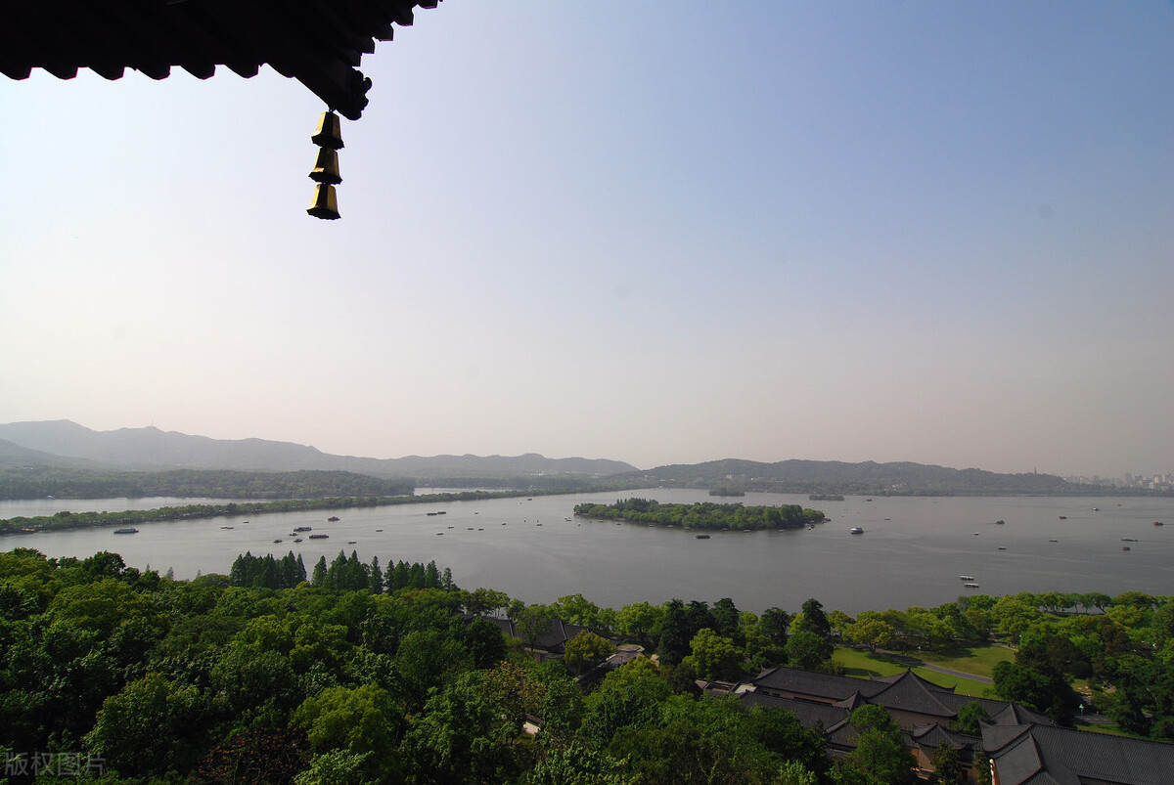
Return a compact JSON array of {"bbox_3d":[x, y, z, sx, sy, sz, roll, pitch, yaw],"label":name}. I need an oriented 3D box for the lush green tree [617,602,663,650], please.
[{"bbox_3d":[19.490,86.641,219.149,16.713,16.249,16.713,0,-8,0],"label":"lush green tree"}]

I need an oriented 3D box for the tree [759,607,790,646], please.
[{"bbox_3d":[68.840,86.500,214.780,11.170,15.680,11.170,0,-9,0],"label":"tree"}]

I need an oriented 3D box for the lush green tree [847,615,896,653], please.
[{"bbox_3d":[101.670,87.420,210.920,16.670,12.700,16.670,0,-9,0],"label":"lush green tree"}]

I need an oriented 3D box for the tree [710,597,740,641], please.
[{"bbox_3d":[50.940,85.260,216.230,11.370,18.550,11.370,0,-9,0],"label":"tree"}]

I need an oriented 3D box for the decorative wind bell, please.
[{"bbox_3d":[-2.047,-1.781,4.600,0.237,0.892,0.237,0,-8,0],"label":"decorative wind bell"}]

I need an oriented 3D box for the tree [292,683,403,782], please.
[{"bbox_3d":[-32.630,46.260,79.980,14.480,12.630,14.480,0,-9,0],"label":"tree"}]

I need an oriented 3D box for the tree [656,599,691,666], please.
[{"bbox_3d":[27.948,77.896,189.853,9.955,21.180,9.955,0,-8,0],"label":"tree"}]

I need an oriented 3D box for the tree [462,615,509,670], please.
[{"bbox_3d":[-29.749,74.081,172.896,12.447,16.054,12.447,0,-8,0],"label":"tree"}]

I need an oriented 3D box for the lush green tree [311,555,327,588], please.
[{"bbox_3d":[-141.980,98.050,311.780,7.530,22.050,7.530,0,-9,0],"label":"lush green tree"}]

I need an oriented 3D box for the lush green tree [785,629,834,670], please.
[{"bbox_3d":[72.530,84.460,191.490,15.420,12.690,15.420,0,-9,0],"label":"lush green tree"}]

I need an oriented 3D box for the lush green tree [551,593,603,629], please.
[{"bbox_3d":[-4.210,90.460,241.050,21.670,15.740,21.670,0,-9,0],"label":"lush green tree"}]

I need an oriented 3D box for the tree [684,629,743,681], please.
[{"bbox_3d":[38.103,78.484,175.755,15.968,13.989,15.968,0,-8,0],"label":"tree"}]

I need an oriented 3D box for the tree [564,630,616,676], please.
[{"bbox_3d":[1.080,82.150,185.580,16.690,13.470,16.690,0,-9,0],"label":"tree"}]

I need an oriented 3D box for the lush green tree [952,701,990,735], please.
[{"bbox_3d":[91.130,77.980,139.630,8.720,8.890,8.720,0,-9,0],"label":"lush green tree"}]

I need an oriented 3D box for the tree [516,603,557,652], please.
[{"bbox_3d":[-17.604,81.084,201.688,14.042,16.363,14.042,0,-8,0],"label":"tree"}]

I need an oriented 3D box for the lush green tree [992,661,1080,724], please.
[{"bbox_3d":[115.702,77.580,152.394,17.248,12.885,17.248,0,-8,0],"label":"lush green tree"}]

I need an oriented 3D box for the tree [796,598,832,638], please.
[{"bbox_3d":[85.340,86.556,220.638,12.216,16.850,12.216,0,-8,0],"label":"tree"}]

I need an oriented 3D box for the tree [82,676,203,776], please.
[{"bbox_3d":[-59.865,45.272,80.000,12.832,11.920,12.832,0,-8,0],"label":"tree"}]

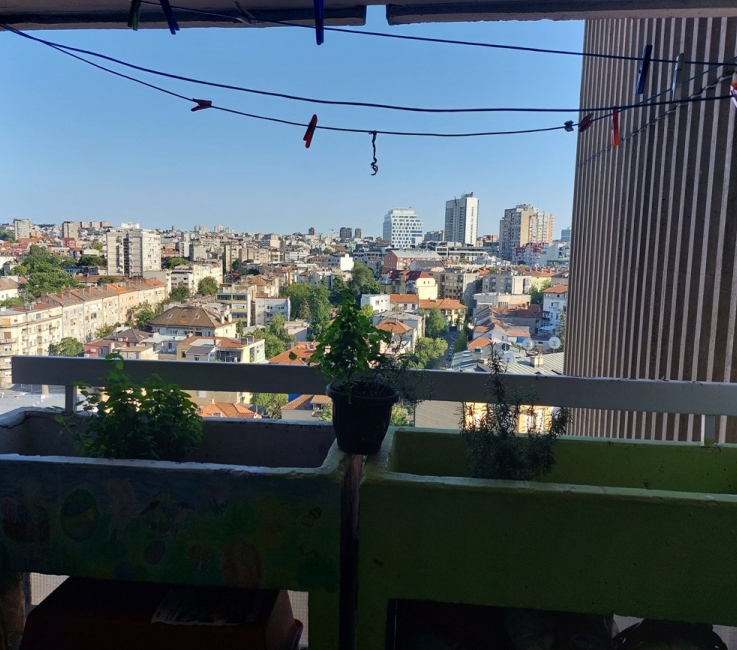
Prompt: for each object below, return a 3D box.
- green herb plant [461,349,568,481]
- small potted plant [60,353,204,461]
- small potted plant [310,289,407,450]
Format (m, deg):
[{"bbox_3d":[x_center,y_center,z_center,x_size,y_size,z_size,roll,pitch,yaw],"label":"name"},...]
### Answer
[{"bbox_3d":[0.364,0.249,1.530,0.255,0.370,0.220,2,7,6],"label":"green herb plant"},{"bbox_3d":[-0.618,0.245,1.594,0.340,0.310,0.280,2,7,6],"label":"small potted plant"},{"bbox_3d":[-0.023,0.122,1.537,0.240,0.400,0.215,2,7,6],"label":"small potted plant"}]

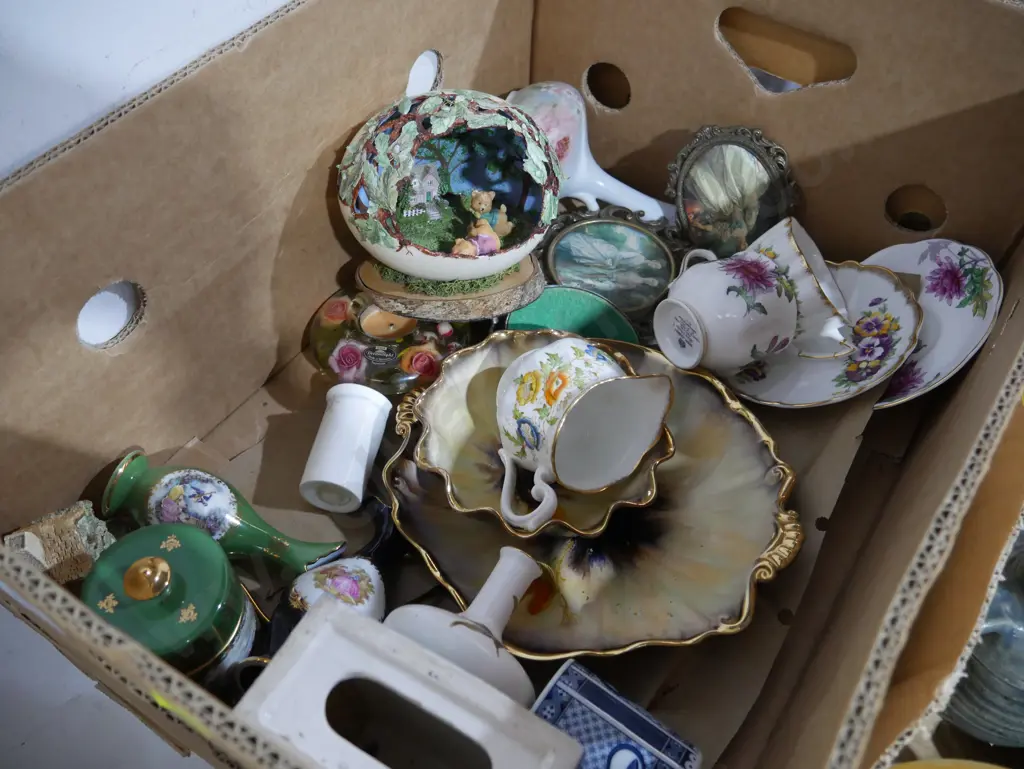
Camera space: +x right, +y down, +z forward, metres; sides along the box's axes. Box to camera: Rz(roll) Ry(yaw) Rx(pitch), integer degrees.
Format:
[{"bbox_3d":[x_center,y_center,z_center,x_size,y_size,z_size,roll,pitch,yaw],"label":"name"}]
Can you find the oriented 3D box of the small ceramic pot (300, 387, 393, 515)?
[{"bbox_3d":[-0.102,0.039,0.508,0.041,0.041,0.067,6,53,4],"label":"small ceramic pot"}]

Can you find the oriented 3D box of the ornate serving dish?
[{"bbox_3d":[0.043,0.066,0.511,0.260,0.040,0.230,18,54,11],"label":"ornate serving dish"}]

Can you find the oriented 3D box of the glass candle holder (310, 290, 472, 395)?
[{"bbox_3d":[-0.085,-0.040,0.576,0.117,0.056,0.117,-7,53,-8],"label":"glass candle holder"}]

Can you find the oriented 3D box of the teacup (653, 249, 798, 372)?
[{"bbox_3d":[0.129,-0.050,0.542,0.063,0.084,0.102,-22,90,-28],"label":"teacup"}]

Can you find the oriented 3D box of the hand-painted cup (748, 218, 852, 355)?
[{"bbox_3d":[0.189,-0.055,0.583,0.098,0.062,0.098,58,30,-6],"label":"hand-painted cup"}]

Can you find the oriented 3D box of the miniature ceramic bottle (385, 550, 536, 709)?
[{"bbox_3d":[-0.014,0.122,0.432,0.089,0.089,0.083,30,85,20],"label":"miniature ceramic bottle"}]

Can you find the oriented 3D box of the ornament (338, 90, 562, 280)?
[{"bbox_3d":[-0.039,-0.122,0.521,0.139,0.124,0.118,-6,27,-12],"label":"ornament"}]

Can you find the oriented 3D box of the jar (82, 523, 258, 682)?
[{"bbox_3d":[-0.181,0.115,0.437,0.080,0.084,0.080,3,54,-3],"label":"jar"}]

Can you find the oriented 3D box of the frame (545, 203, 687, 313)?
[{"bbox_3d":[0.074,-0.087,0.610,0.114,0.014,0.094,3,79,4],"label":"frame"}]

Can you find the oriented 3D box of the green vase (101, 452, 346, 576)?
[{"bbox_3d":[-0.168,0.080,0.483,0.137,0.055,0.055,19,70,3],"label":"green vase"}]

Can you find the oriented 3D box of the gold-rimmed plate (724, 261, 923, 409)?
[{"bbox_3d":[0.213,-0.032,0.580,0.134,0.021,0.134,-19,43,19],"label":"gold-rimmed plate"}]

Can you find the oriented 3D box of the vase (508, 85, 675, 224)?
[{"bbox_3d":[0.054,-0.167,0.656,0.161,0.112,0.098,27,15,6],"label":"vase"}]

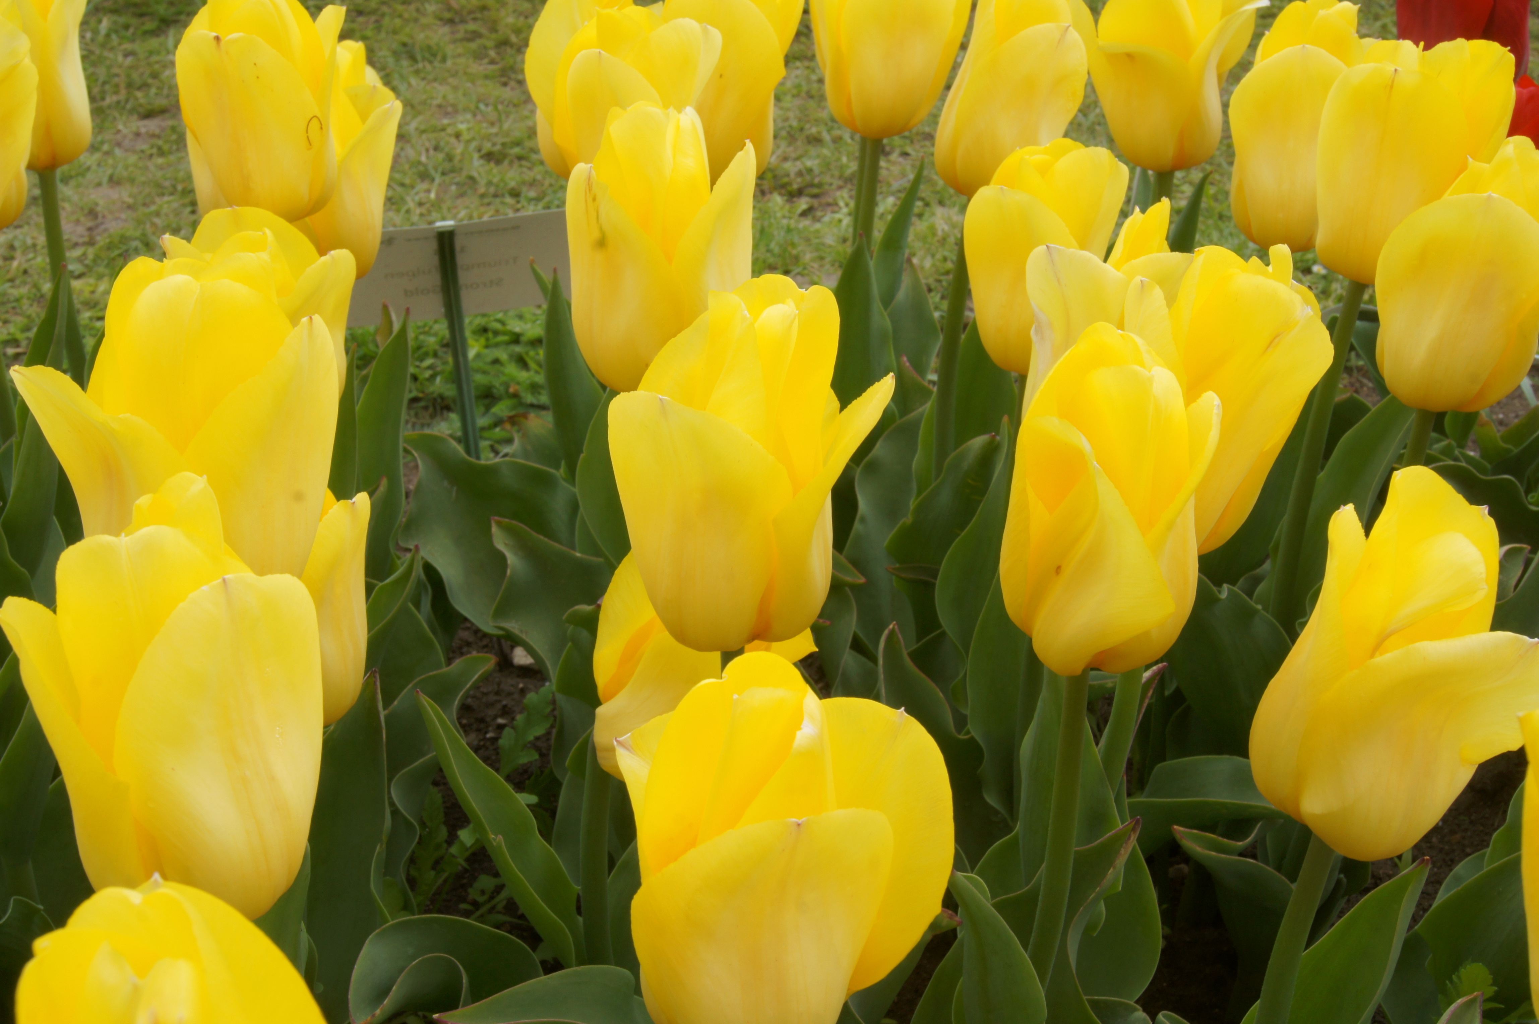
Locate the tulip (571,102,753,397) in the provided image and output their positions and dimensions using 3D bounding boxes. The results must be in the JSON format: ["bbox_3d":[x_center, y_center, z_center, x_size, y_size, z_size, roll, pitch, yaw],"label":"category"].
[{"bbox_3d":[-0.031,-0.076,0.515,0.054,0.086,0.054,7,31,0],"label":"tulip"}]

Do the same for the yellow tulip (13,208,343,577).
[{"bbox_3d":[-0.139,-0.026,0.422,0.076,0.090,0.062,9,31,0],"label":"yellow tulip"}]

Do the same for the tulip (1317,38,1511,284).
[{"bbox_3d":[0.215,-0.117,0.597,0.065,0.083,0.058,5,31,0],"label":"tulip"}]

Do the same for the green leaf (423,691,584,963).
[{"bbox_3d":[-0.068,0.082,0.456,0.024,0.089,0.018,-25,18,0],"label":"green leaf"}]

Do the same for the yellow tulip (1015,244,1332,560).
[{"bbox_3d":[0.107,-0.030,0.474,0.077,0.085,0.064,9,31,0],"label":"yellow tulip"}]

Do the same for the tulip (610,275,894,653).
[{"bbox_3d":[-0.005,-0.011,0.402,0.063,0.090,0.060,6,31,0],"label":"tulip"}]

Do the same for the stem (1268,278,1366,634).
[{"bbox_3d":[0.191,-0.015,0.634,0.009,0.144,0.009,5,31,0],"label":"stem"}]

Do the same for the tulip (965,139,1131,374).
[{"bbox_3d":[0.089,-0.082,0.577,0.054,0.079,0.054,5,31,0],"label":"tulip"}]

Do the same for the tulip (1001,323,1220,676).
[{"bbox_3d":[0.077,-0.003,0.407,0.049,0.086,0.051,2,31,0],"label":"tulip"}]

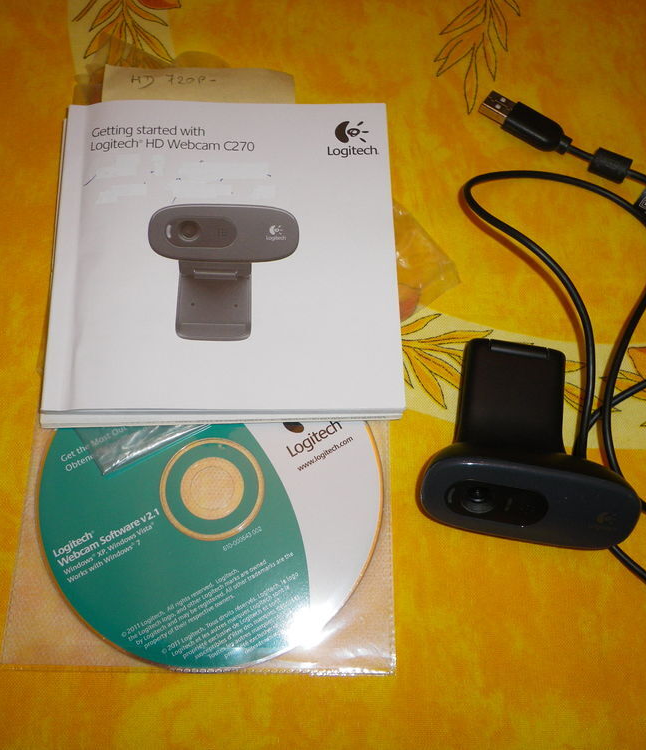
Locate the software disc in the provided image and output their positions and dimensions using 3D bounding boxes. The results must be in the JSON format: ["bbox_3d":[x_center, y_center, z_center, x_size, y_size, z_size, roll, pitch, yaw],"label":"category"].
[{"bbox_3d":[-0.038,0.040,0.282,0.120,0.001,0.120,1,72,-3],"label":"software disc"}]

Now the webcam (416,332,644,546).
[{"bbox_3d":[0.072,0.023,0.278,0.073,0.034,0.068,10,71,0],"label":"webcam"}]

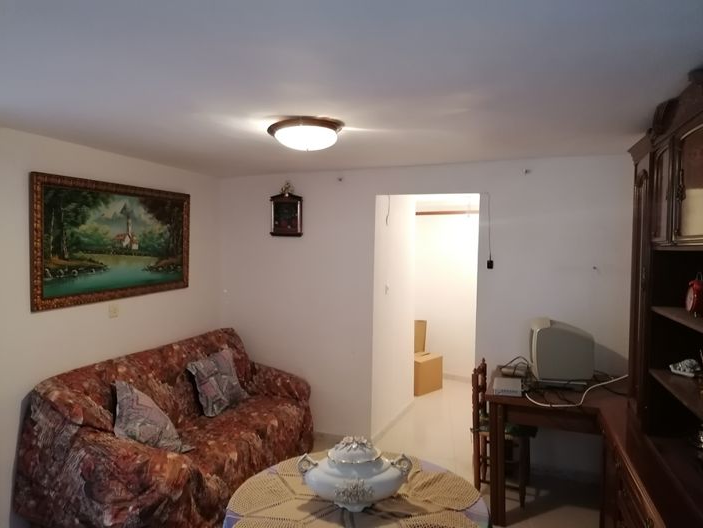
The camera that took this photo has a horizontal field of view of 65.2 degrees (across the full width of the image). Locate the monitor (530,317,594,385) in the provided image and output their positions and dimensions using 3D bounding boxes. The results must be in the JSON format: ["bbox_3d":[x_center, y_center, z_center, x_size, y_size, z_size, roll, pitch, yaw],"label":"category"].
[{"bbox_3d":[1.360,0.571,3.570,0.375,0.360,0.355,1,3,14],"label":"monitor"}]

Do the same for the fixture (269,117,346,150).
[{"bbox_3d":[-0.224,-0.623,2.700,0.375,0.120,0.375,0,3,0],"label":"fixture"}]

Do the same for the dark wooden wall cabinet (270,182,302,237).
[{"bbox_3d":[-0.558,-0.464,4.680,0.275,0.445,0.060,1,3,20],"label":"dark wooden wall cabinet"}]

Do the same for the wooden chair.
[{"bbox_3d":[1.000,1.096,3.630,0.385,0.850,0.365,2,3,23],"label":"wooden chair"}]

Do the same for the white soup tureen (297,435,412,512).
[{"bbox_3d":[0.010,0.691,1.840,0.375,0.235,0.260,0,3,0],"label":"white soup tureen"}]

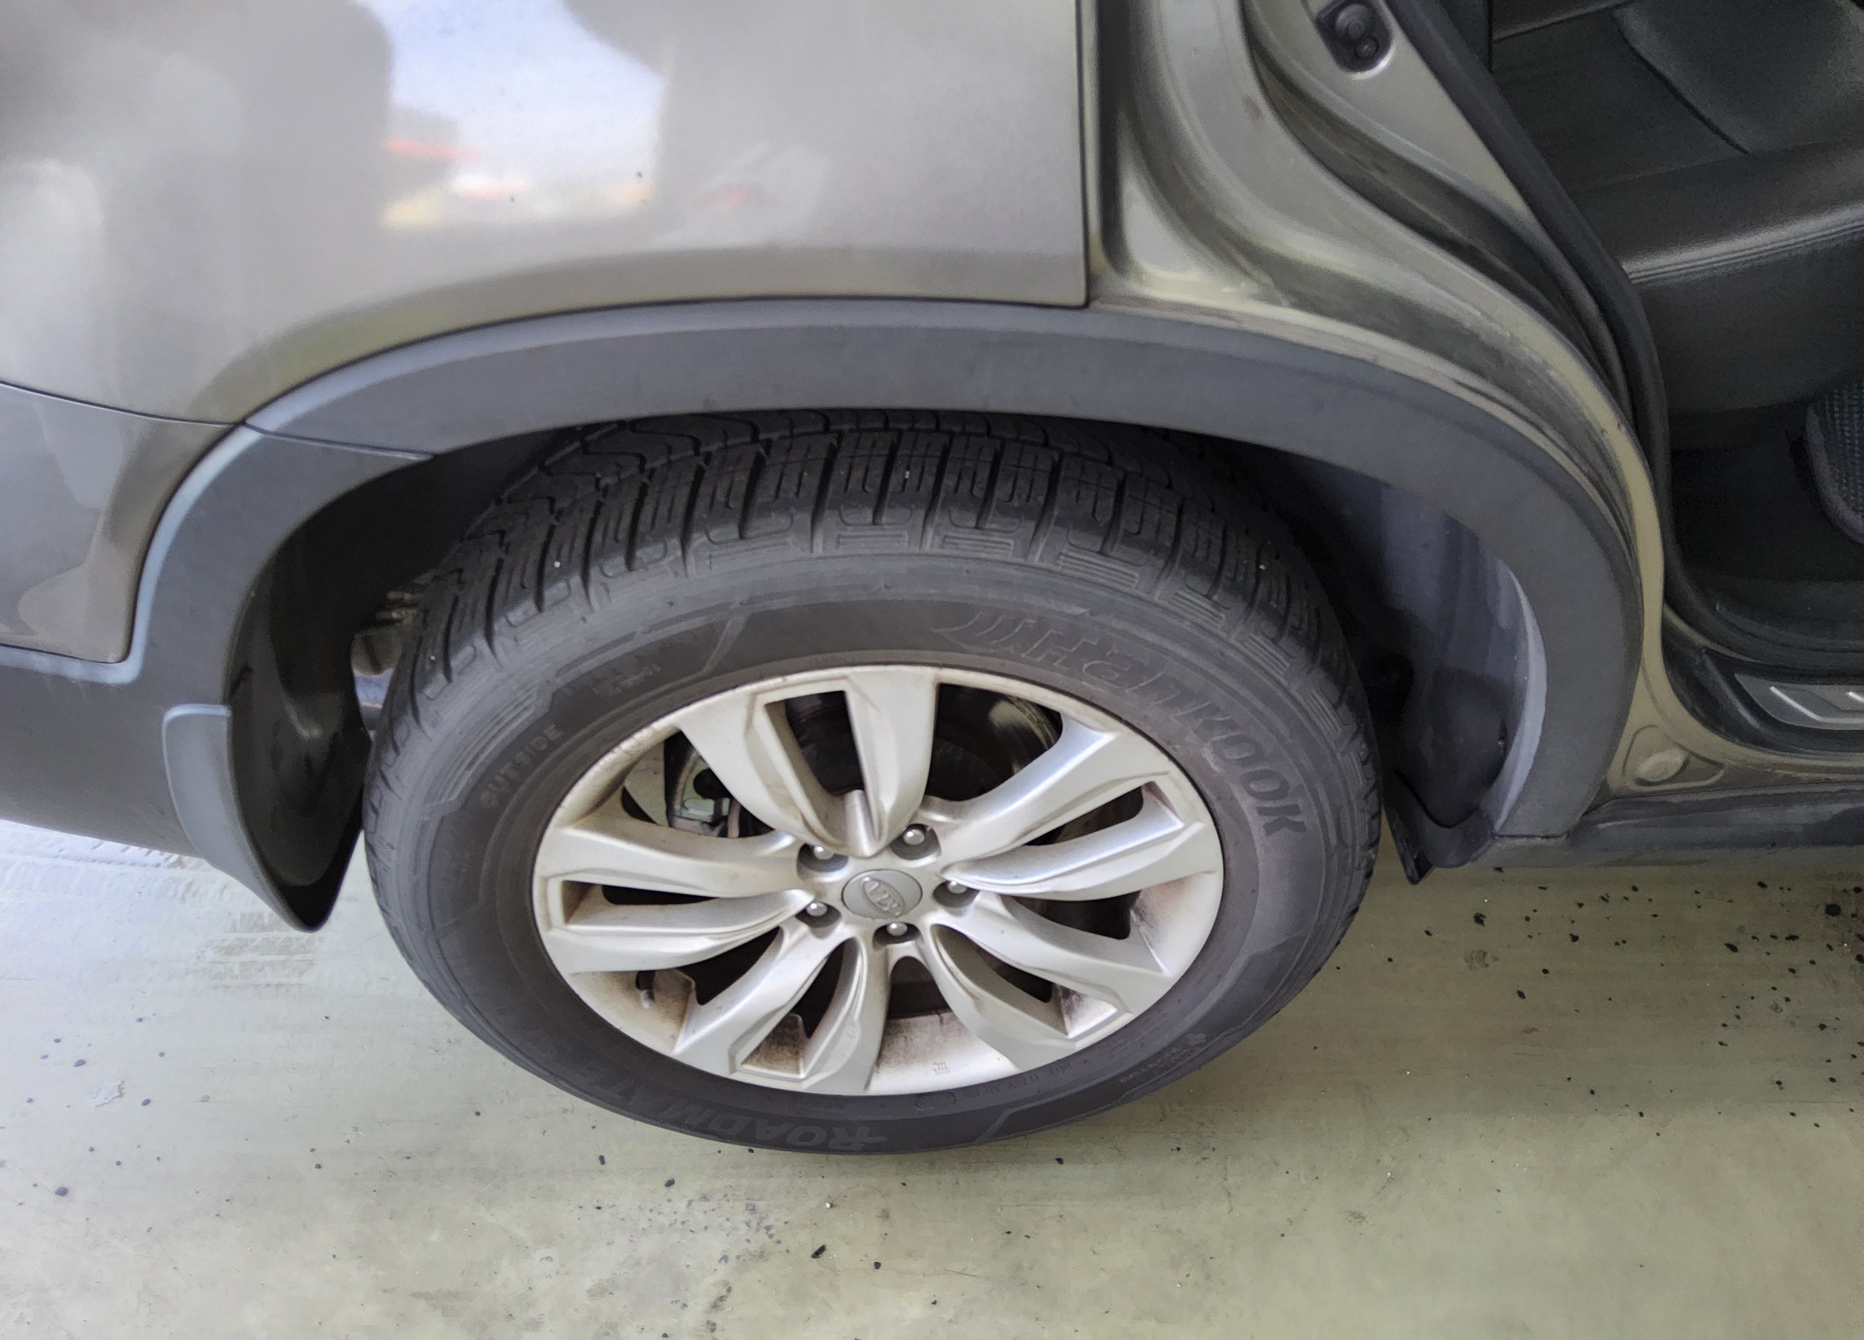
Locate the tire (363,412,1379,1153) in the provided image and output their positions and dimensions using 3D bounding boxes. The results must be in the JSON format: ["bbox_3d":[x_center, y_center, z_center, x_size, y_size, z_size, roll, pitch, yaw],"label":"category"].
[{"bbox_3d":[-0.041,0.109,1.056,0.738,0.730,0.240,-1,42,-3],"label":"tire"}]

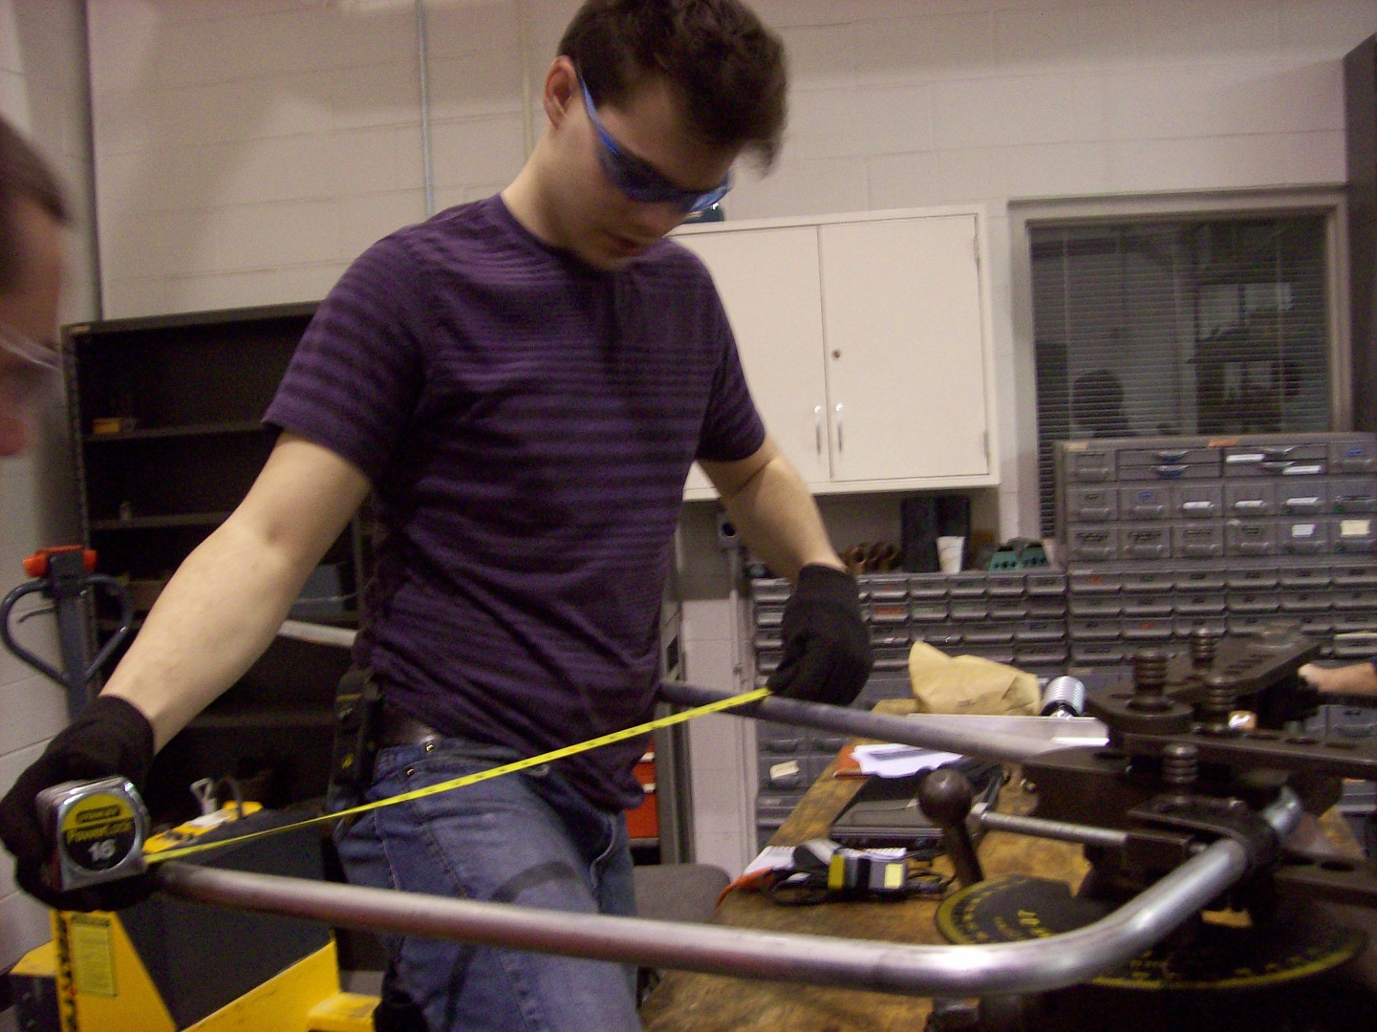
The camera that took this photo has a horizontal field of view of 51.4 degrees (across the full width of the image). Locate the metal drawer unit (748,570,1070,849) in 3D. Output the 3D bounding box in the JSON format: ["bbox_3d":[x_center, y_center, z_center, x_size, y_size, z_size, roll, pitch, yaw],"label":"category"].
[{"bbox_3d":[0.650,0.610,4.117,0.867,0.916,0.320,-3,4,7],"label":"metal drawer unit"}]

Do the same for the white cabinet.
[{"bbox_3d":[0.396,-0.458,4.086,0.914,0.763,0.320,-3,4,7],"label":"white cabinet"}]

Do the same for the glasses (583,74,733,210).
[{"bbox_3d":[-0.029,-0.350,1.363,0.145,0.155,0.050,2,-44,-39],"label":"glasses"}]

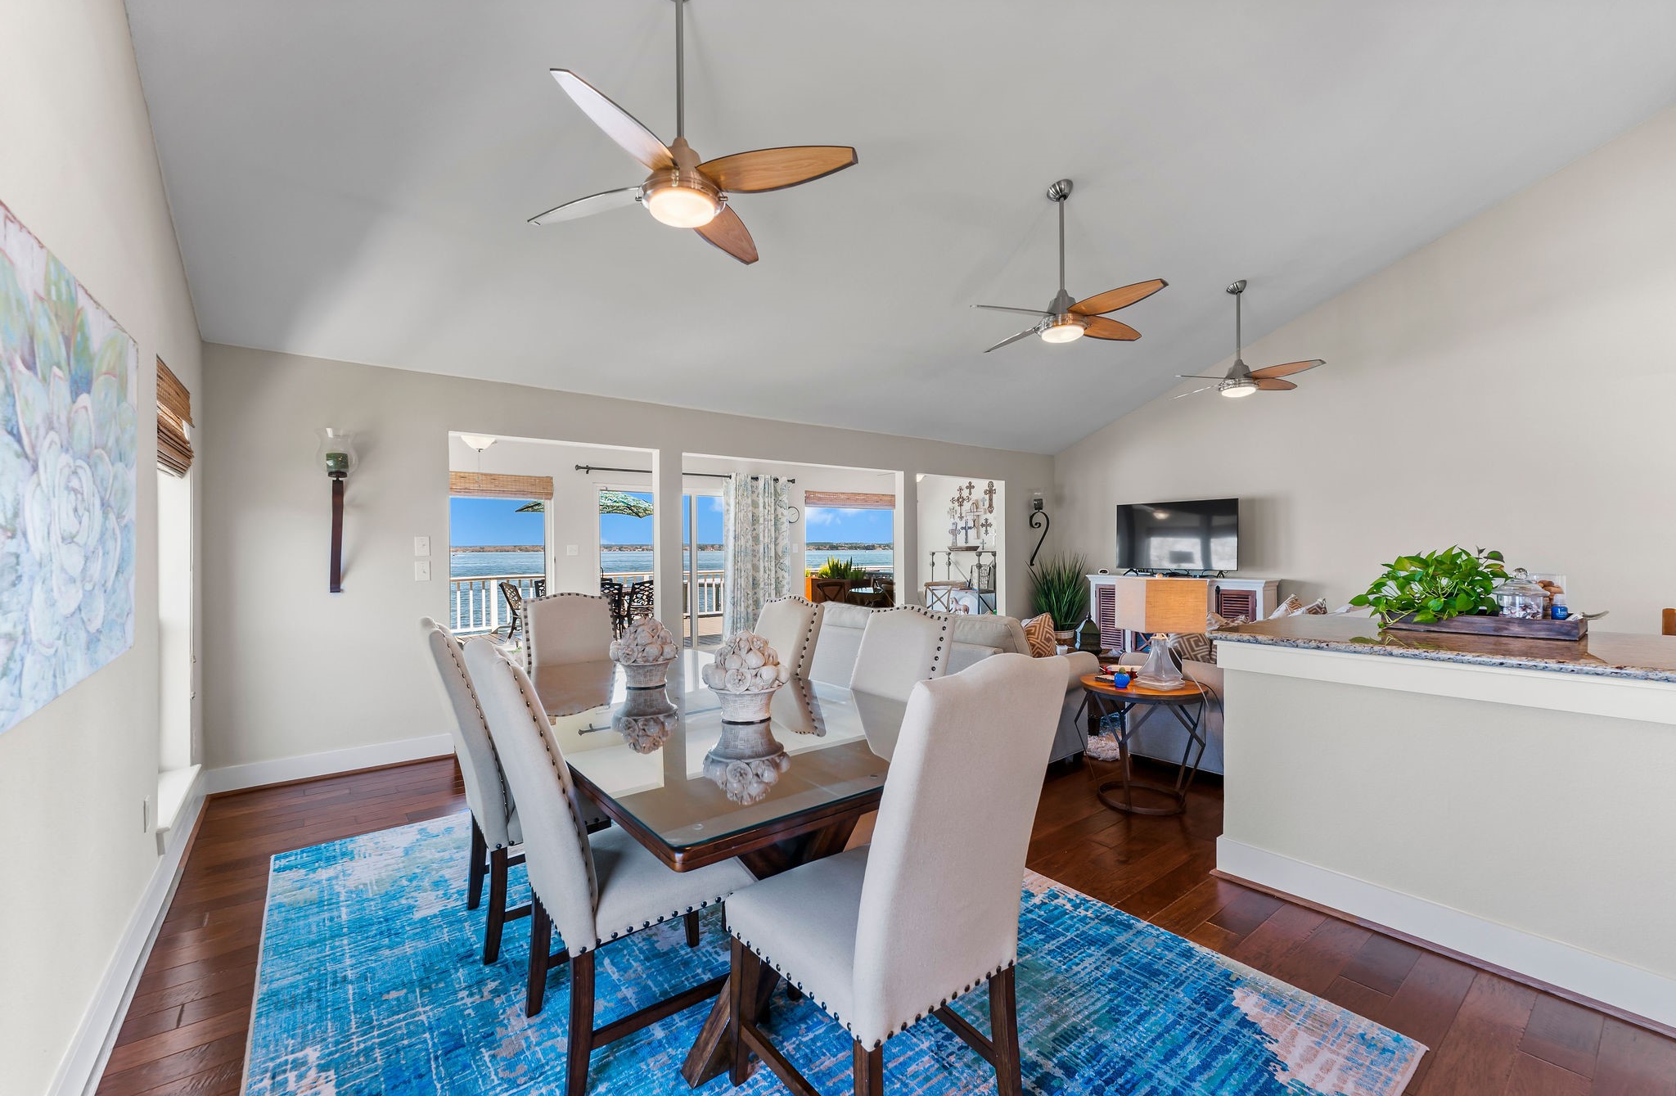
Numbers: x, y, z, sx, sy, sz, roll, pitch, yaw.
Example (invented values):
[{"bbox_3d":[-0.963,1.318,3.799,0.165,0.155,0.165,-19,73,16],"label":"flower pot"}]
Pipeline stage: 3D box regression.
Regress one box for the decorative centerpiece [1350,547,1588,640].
[{"bbox_3d":[2.521,0.163,2.635,0.340,0.335,0.660,-1,0,-39],"label":"decorative centerpiece"}]

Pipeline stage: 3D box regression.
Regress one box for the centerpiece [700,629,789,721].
[{"bbox_3d":[-0.289,0.393,2.029,0.270,0.270,0.270,-1,0,0],"label":"centerpiece"}]

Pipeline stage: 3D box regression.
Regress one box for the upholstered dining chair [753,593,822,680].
[{"bbox_3d":[-0.432,0.772,2.903,0.655,1.095,0.470,-1,0,-39],"label":"upholstered dining chair"}]

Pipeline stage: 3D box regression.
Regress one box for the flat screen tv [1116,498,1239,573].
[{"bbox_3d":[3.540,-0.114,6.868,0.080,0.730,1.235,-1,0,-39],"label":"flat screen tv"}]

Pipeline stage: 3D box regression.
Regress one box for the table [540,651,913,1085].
[{"bbox_3d":[-0.511,0.935,2.329,1.130,0.775,2.095,-1,0,-39],"label":"table"}]

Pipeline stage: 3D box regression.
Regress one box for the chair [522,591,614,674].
[{"bbox_3d":[-1.218,0.774,3.182,0.475,1.095,0.660,-1,0,-39],"label":"chair"}]

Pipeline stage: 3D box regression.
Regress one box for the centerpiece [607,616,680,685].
[{"bbox_3d":[-0.750,0.409,2.544,0.260,0.277,0.260,-1,0,-39],"label":"centerpiece"}]

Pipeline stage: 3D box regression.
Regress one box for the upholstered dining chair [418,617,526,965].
[{"bbox_3d":[-1.089,0.758,2.296,0.655,1.075,0.450,-1,0,-39],"label":"upholstered dining chair"}]

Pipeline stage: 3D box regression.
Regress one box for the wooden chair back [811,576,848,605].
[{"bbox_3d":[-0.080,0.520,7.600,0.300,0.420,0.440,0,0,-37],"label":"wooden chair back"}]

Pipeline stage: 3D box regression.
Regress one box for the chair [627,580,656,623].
[{"bbox_3d":[-2.630,0.900,9.108,0.600,0.890,0.620,-1,0,-39],"label":"chair"}]

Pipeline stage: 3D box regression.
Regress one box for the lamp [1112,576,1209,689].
[{"bbox_3d":[1.683,0.434,3.393,0.320,0.545,0.320,0,0,-3],"label":"lamp"}]

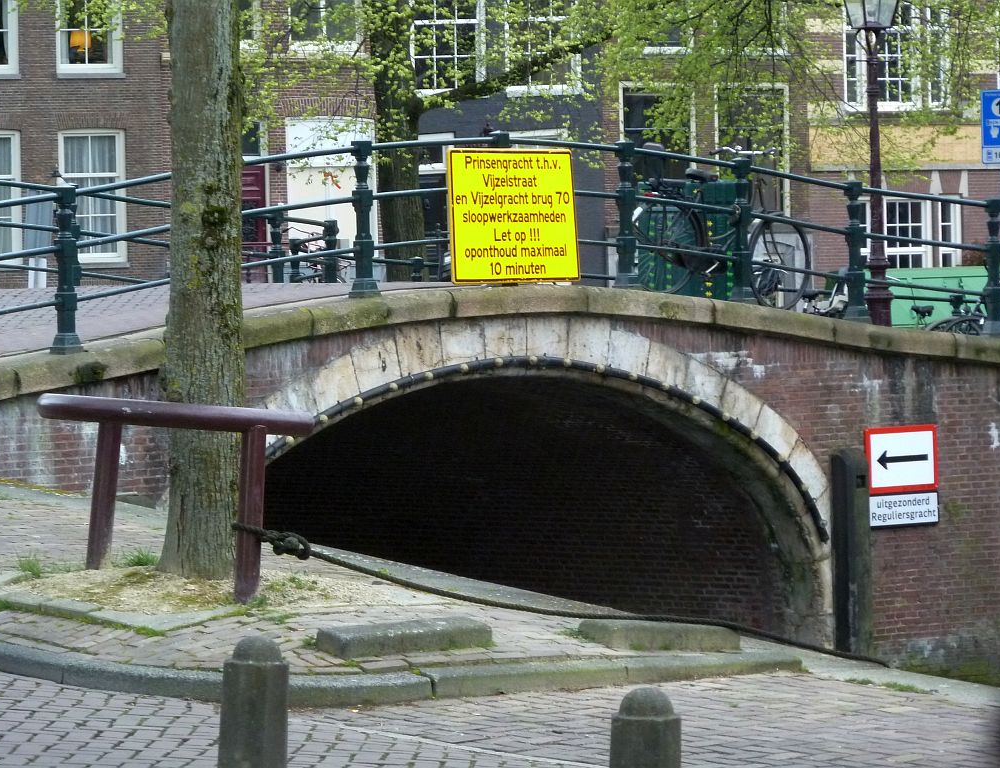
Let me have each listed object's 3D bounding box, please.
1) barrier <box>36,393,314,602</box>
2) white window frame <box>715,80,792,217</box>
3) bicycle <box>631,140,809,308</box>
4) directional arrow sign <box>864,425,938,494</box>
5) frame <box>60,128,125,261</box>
[{"bbox_3d":[-1.593,0.566,24.500,1.372,0.980,0.130,3,1,0],"label":"barrier"},{"bbox_3d":[4.033,-3.744,80.000,1.420,2.160,0.180,-1,1,-27],"label":"white window frame"},{"bbox_3d":[1.648,-1.146,35.837,1.820,1.140,0.620,8,-5,-43],"label":"bicycle"},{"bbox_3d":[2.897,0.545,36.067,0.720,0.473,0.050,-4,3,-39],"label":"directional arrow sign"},{"bbox_3d":[-6.924,-3.179,85.000,1.204,2.261,0.180,-1,1,-20],"label":"frame"}]

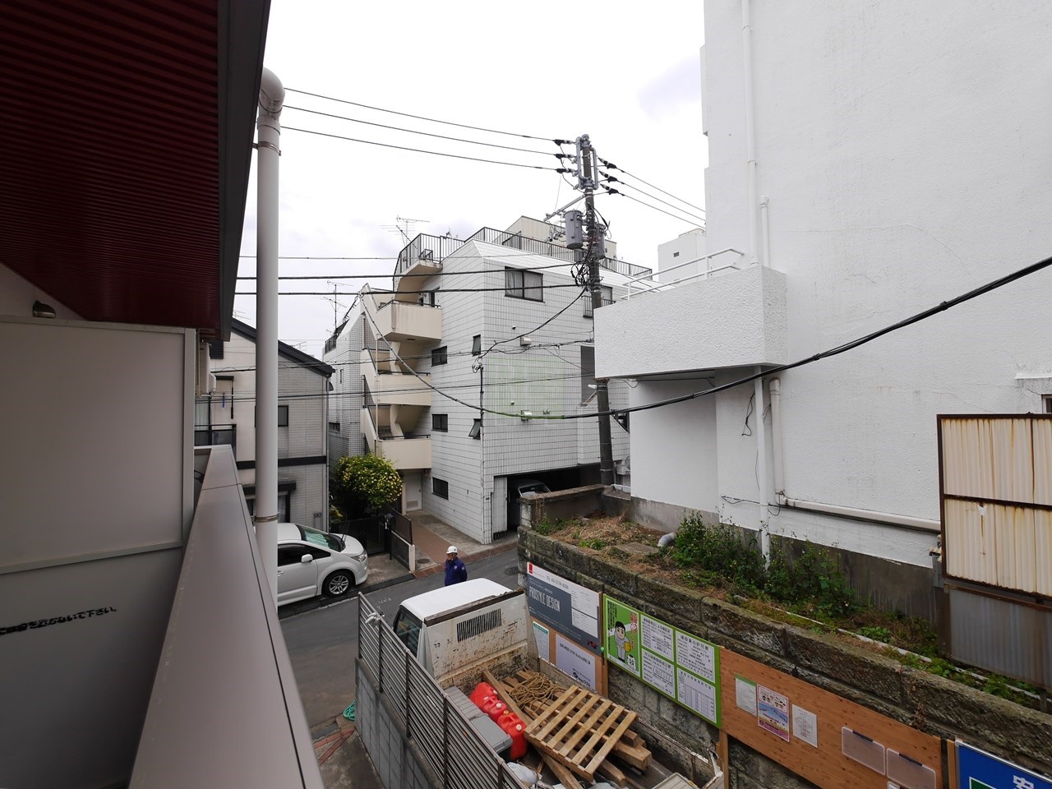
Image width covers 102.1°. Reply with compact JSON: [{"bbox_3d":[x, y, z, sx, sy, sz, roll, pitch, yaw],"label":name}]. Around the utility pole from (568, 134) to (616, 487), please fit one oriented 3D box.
[{"bbox_3d":[1.923,-0.943,11.283,1.000,11.950,0.800,-4,0,-34],"label":"utility pole"}]

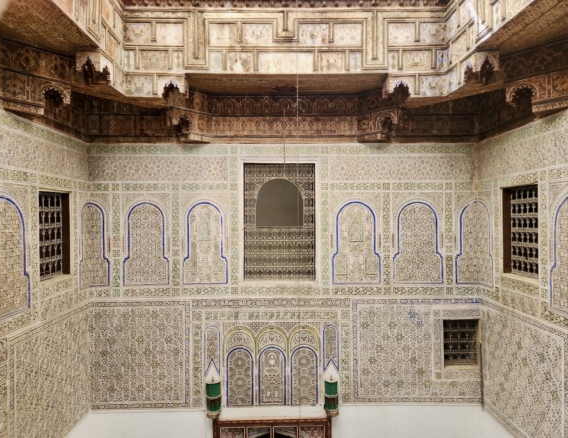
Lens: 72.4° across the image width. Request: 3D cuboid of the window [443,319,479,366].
[{"bbox_3d":[3.014,2.113,6.633,0.627,0.824,0.130,0,0,-1],"label":"window"}]

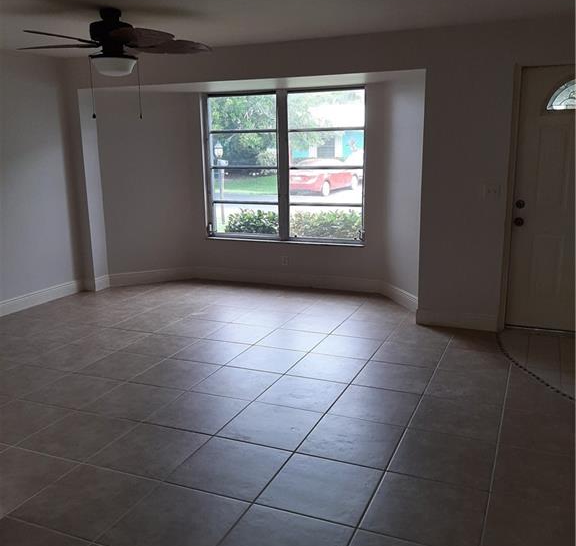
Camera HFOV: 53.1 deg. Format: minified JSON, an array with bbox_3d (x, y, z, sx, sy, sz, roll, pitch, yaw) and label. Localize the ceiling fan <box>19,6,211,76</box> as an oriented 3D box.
[{"bbox_3d":[-1.133,-1.497,3.748,1.310,0.410,1.280,4,13,21],"label":"ceiling fan"}]

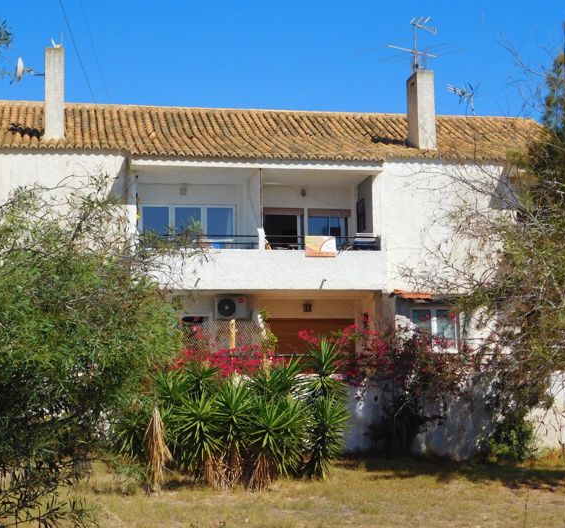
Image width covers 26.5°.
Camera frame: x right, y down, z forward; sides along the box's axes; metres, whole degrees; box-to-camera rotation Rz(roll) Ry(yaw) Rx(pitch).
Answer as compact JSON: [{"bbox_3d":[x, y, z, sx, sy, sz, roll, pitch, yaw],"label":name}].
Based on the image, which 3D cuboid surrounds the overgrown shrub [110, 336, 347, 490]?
[{"bbox_3d":[-0.848,2.233,18.603,3.550,2.250,2.100,0,-6,-12],"label":"overgrown shrub"}]

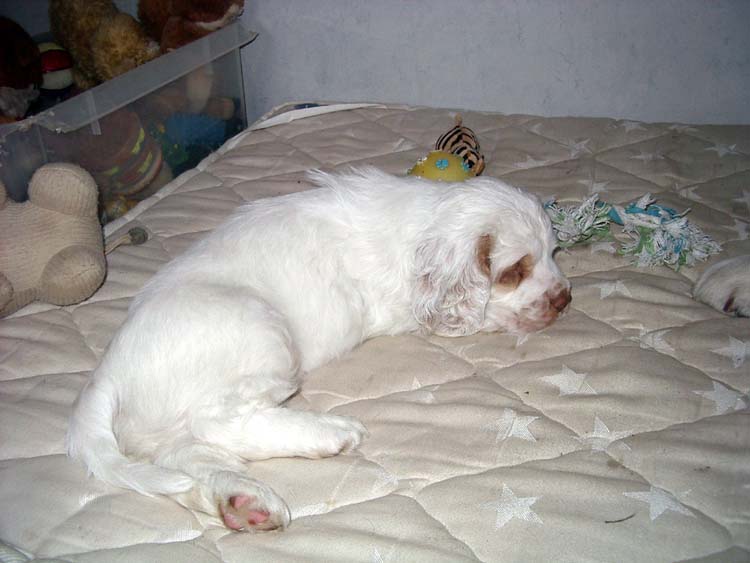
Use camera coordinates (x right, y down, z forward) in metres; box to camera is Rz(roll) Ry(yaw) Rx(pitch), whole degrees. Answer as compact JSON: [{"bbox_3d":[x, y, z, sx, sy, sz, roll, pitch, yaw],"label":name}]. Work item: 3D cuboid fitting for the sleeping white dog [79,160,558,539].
[{"bbox_3d":[-0.033,0.013,0.750,0.486,0.168,0.340,-12,28,-20],"label":"sleeping white dog"}]

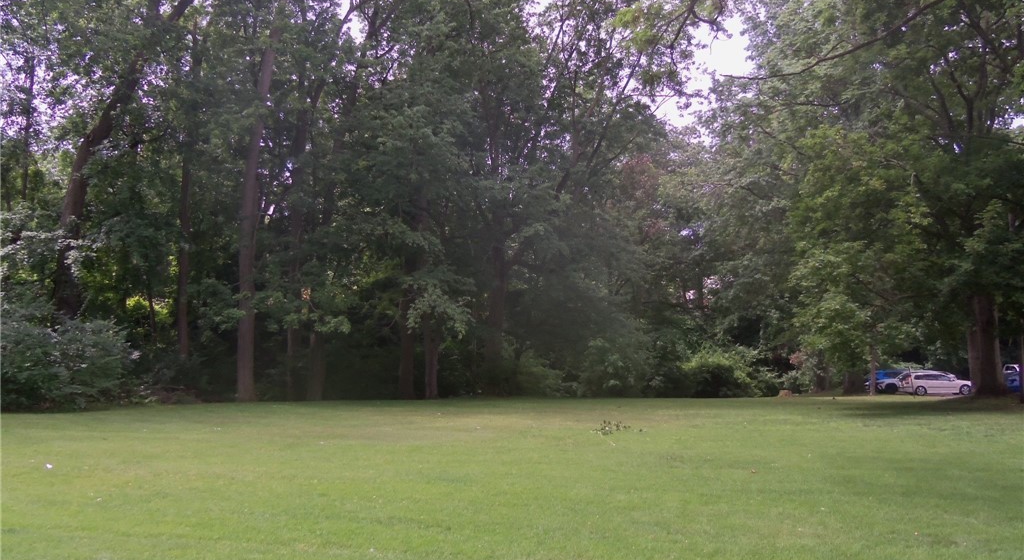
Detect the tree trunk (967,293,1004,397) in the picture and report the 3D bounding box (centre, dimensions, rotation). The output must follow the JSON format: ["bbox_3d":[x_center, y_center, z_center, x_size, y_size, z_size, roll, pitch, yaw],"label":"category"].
[{"bbox_3d":[26.247,3.549,45.817,1.650,5.749,1.650,4,-6,0],"label":"tree trunk"}]

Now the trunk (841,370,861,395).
[{"bbox_3d":[20.875,6.335,51.081,1.100,1.501,1.100,3,-6,0],"label":"trunk"}]

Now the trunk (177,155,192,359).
[{"bbox_3d":[-18.299,-0.764,46.280,0.600,12.788,0.600,-2,-6,0],"label":"trunk"}]

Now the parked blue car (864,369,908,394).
[{"bbox_3d":[25.094,6.638,54.285,4.500,1.620,1.850,0,-6,0],"label":"parked blue car"}]

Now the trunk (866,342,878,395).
[{"bbox_3d":[21.561,5.325,49.470,0.420,3.184,0.420,4,-6,0],"label":"trunk"}]

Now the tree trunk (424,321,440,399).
[{"bbox_3d":[-4.306,4.282,44.727,0.750,4.193,0.750,-1,-6,0],"label":"tree trunk"}]

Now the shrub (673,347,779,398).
[{"bbox_3d":[12.321,5.284,47.957,5.700,2.850,3.400,0,-6,0],"label":"shrub"}]

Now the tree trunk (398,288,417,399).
[{"bbox_3d":[-5.654,3.428,44.818,0.820,5.965,0.820,-1,-6,0],"label":"tree trunk"}]

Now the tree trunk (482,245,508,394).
[{"bbox_3d":[-0.953,2.274,47.977,1.050,8.762,1.050,3,-6,0],"label":"tree trunk"}]

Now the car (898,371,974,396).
[{"bbox_3d":[25.739,6.294,50.479,4.550,1.470,1.790,0,-6,0],"label":"car"}]

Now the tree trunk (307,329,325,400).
[{"bbox_3d":[-10.076,4.399,42.691,0.800,3.591,0.800,2,-6,0],"label":"tree trunk"}]

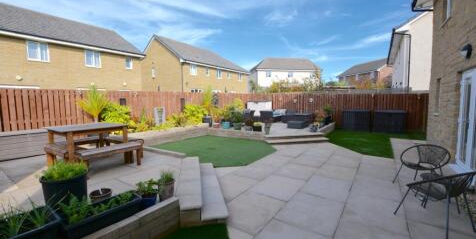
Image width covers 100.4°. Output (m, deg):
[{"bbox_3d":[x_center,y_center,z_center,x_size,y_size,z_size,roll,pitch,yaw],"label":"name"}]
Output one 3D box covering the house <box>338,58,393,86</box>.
[{"bbox_3d":[30.577,-9.555,45.755,9.000,8.500,9.900,-3,4,-22],"label":"house"}]

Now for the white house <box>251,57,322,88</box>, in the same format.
[{"bbox_3d":[8.653,-8.415,40.395,12.000,8.200,7.800,-2,4,-10],"label":"white house"}]

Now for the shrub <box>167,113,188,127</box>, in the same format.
[{"bbox_3d":[-2.898,0.048,9.500,1.030,0.680,0.850,-2,4,0],"label":"shrub"}]

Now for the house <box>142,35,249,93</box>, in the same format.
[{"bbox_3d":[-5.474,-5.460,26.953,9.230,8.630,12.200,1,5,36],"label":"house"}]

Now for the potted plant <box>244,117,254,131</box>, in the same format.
[{"bbox_3d":[0.528,0.230,9.100,0.460,0.640,0.450,-2,4,0],"label":"potted plant"}]

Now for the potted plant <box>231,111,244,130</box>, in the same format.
[{"bbox_3d":[-0.024,0.048,9.600,0.660,0.860,0.640,-2,4,0],"label":"potted plant"}]

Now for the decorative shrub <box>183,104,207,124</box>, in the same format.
[{"bbox_3d":[-2.150,-0.247,9.800,1.150,1.090,1.000,-2,4,-12],"label":"decorative shrub"}]

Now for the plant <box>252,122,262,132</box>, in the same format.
[{"bbox_3d":[0.875,0.314,8.900,0.430,0.450,0.420,-2,4,0],"label":"plant"}]

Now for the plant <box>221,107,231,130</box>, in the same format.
[{"bbox_3d":[-0.633,-0.051,10.050,0.500,1.100,0.500,-2,4,0],"label":"plant"}]

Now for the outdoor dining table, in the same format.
[{"bbox_3d":[-3.449,0.561,4.619,1.500,0.770,1.100,2,5,36],"label":"outdoor dining table"}]

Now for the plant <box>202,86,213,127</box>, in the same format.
[{"bbox_3d":[-1.630,-0.695,10.600,0.550,2.200,0.550,-2,4,0],"label":"plant"}]

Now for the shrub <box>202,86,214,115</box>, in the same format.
[{"bbox_3d":[-1.562,-0.913,10.500,0.600,1.770,0.600,-2,4,-8],"label":"shrub"}]

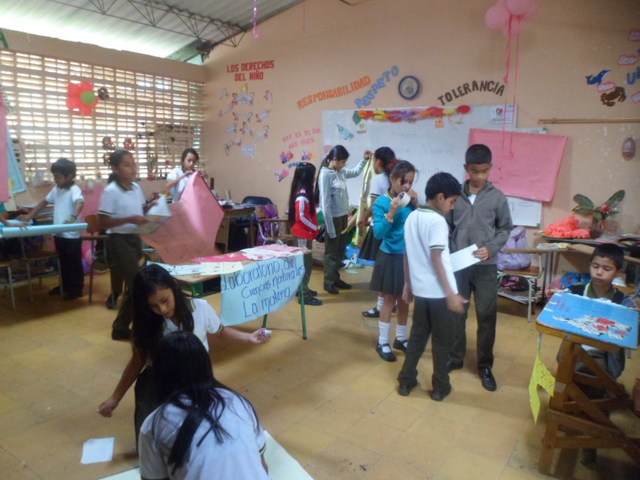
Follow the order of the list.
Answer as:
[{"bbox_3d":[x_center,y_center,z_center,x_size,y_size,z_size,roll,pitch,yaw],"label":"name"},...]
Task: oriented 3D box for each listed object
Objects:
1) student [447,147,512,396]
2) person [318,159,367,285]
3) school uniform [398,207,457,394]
[{"bbox_3d":[1.008,0.163,3.039,0.450,1.510,0.340,4,11,15],"label":"student"},{"bbox_3d":[0.246,-0.211,4.909,0.480,1.470,0.430,9,13,37],"label":"person"},{"bbox_3d":[0.624,0.353,2.839,0.280,1.108,0.380,-9,14,-41],"label":"school uniform"}]

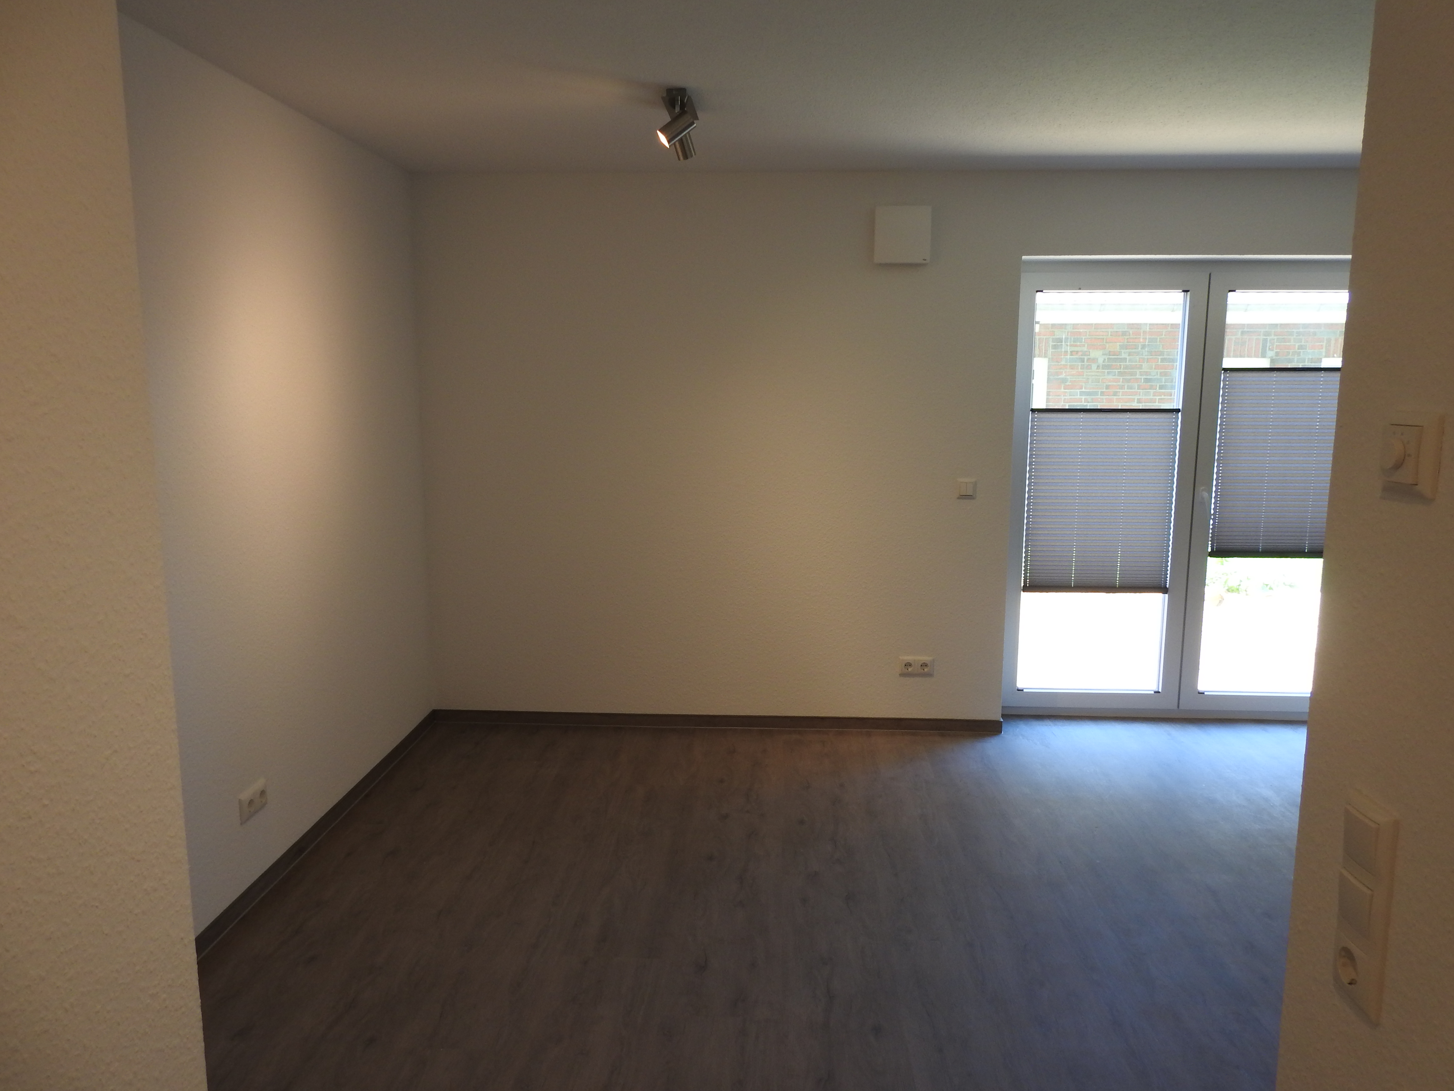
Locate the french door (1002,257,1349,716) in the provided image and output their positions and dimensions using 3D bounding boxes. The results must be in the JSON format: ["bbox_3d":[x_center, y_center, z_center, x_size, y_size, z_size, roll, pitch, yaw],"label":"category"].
[{"bbox_3d":[2.090,-0.213,4.555,1.690,2.060,0.090,1,9,3],"label":"french door"}]

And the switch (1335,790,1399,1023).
[{"bbox_3d":[0.662,0.377,1.058,0.013,0.224,0.082,1,9,3],"label":"switch"}]

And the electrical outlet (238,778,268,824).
[{"bbox_3d":[-1.434,0.780,3.069,0.013,0.082,0.153,1,9,3],"label":"electrical outlet"}]

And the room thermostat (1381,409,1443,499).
[{"bbox_3d":[0.657,-0.088,0.985,0.025,0.081,0.081,1,9,3],"label":"room thermostat"}]

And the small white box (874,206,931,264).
[{"bbox_3d":[0.734,-1.294,4.214,0.231,0.229,0.050,1,9,3],"label":"small white box"}]

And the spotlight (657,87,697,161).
[{"bbox_3d":[-0.155,-1.333,3.246,0.120,0.158,0.330,1,9,3],"label":"spotlight"}]

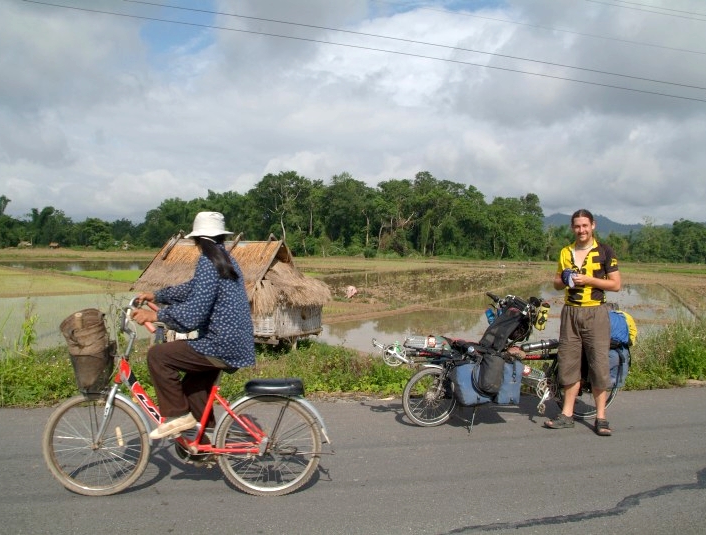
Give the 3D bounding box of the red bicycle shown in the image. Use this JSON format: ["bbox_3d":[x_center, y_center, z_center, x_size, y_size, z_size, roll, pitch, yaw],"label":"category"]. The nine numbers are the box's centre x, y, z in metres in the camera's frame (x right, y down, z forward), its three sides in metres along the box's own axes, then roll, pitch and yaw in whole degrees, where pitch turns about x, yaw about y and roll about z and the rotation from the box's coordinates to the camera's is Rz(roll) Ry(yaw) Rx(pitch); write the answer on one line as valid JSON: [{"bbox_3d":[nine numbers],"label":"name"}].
[{"bbox_3d":[-0.944,0.785,3.518,1.670,1.120,0.580,1,2,-5],"label":"red bicycle"}]

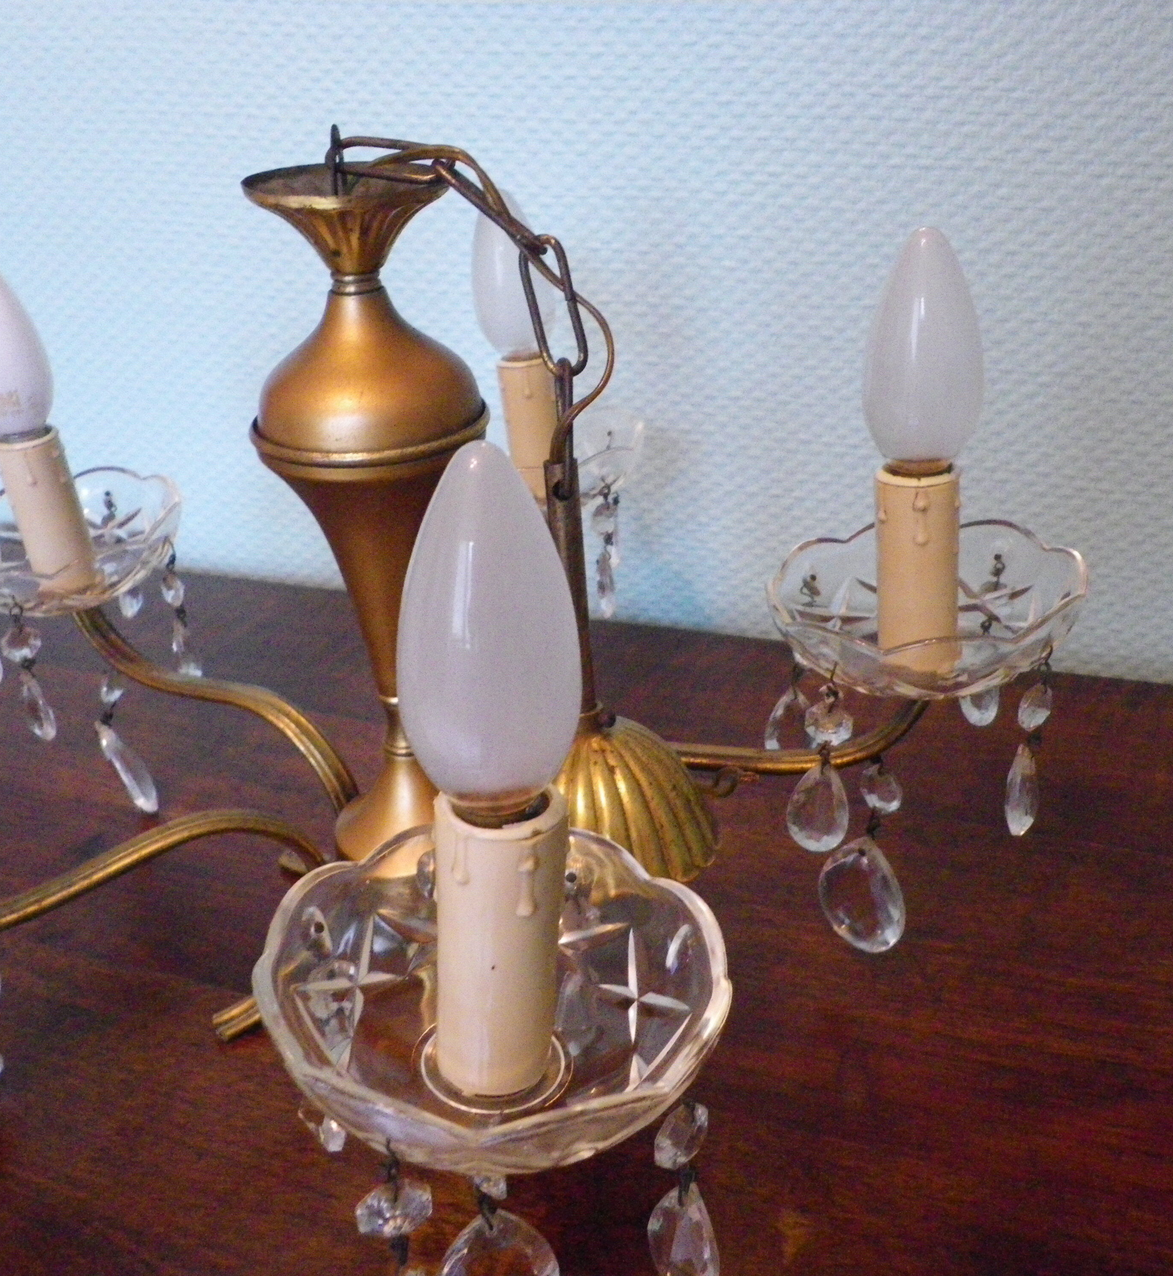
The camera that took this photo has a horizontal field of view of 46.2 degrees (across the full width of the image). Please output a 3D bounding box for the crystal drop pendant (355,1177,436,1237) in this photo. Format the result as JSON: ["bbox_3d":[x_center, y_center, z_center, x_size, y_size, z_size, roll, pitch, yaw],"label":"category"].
[{"bbox_3d":[-0.037,0.109,0.264,0.015,0.015,0.009,-6,25,-10],"label":"crystal drop pendant"}]

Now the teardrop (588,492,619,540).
[{"bbox_3d":[0.008,-0.052,0.596,0.009,0.018,0.015,16,30,32],"label":"teardrop"}]

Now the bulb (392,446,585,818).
[{"bbox_3d":[-0.018,0.004,0.262,0.035,0.087,0.035,-1,23,0],"label":"bulb"}]

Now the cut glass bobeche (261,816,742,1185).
[{"bbox_3d":[-0.019,0.081,0.294,0.100,0.036,0.100,0,23,-1],"label":"cut glass bobeche"}]

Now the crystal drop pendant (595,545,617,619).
[{"bbox_3d":[0.009,-0.024,0.608,0.009,0.035,0.018,3,25,10],"label":"crystal drop pendant"}]

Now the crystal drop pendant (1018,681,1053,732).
[{"bbox_3d":[0.139,0.021,0.427,0.015,0.017,0.009,-21,31,-35],"label":"crystal drop pendant"}]

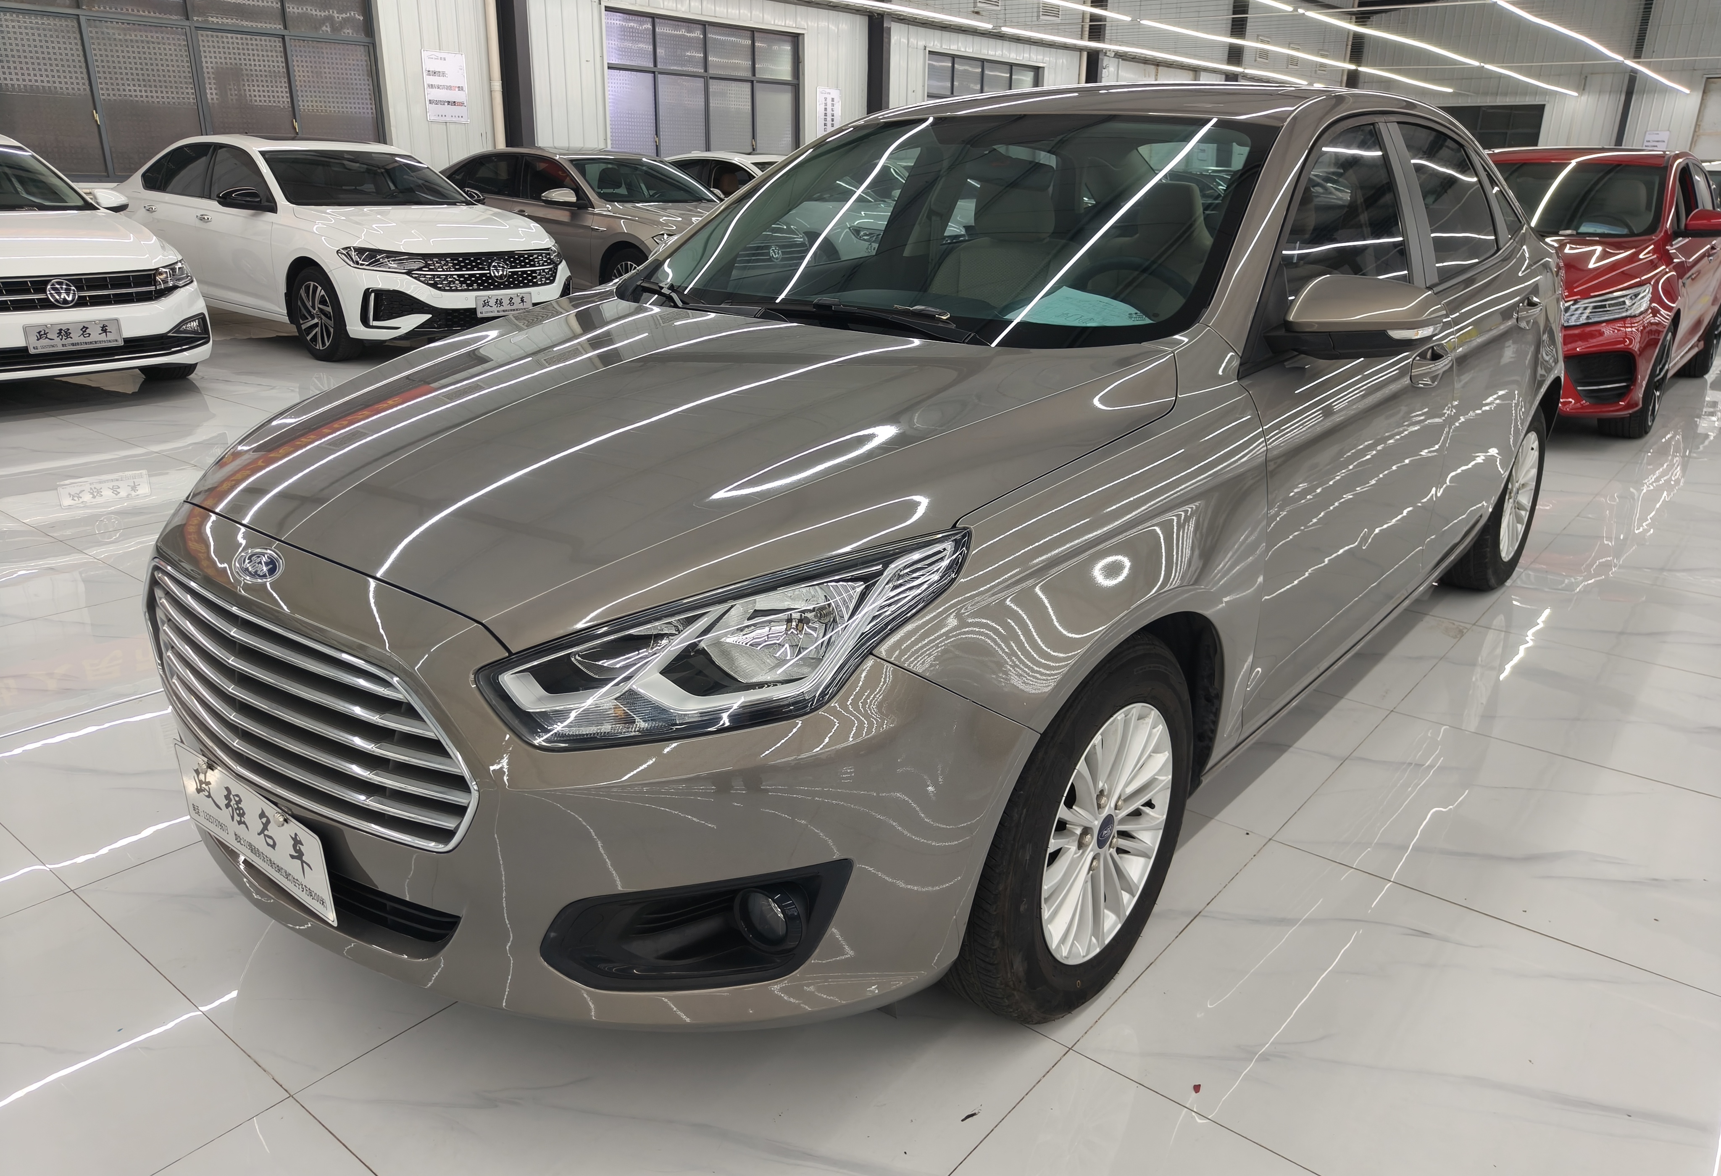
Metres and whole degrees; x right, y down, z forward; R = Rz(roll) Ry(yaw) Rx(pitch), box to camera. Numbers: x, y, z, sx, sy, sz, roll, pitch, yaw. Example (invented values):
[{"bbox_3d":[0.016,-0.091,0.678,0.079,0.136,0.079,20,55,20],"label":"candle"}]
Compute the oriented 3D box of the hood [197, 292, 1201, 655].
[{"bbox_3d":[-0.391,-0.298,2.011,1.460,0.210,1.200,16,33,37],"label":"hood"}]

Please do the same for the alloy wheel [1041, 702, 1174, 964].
[{"bbox_3d":[0.326,0.357,1.852,0.155,0.410,0.410,16,24,37],"label":"alloy wheel"}]

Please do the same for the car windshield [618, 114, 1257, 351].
[{"bbox_3d":[0.191,-0.812,2.577,1.450,0.110,0.870,16,51,37],"label":"car windshield"}]

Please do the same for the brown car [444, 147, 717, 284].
[{"bbox_3d":[-2.566,-3.511,11.684,4.720,1.465,1.810,16,24,37],"label":"brown car"}]

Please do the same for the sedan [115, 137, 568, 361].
[{"bbox_3d":[-4.233,-2.749,9.391,4.710,1.470,1.810,15,24,36],"label":"sedan"}]

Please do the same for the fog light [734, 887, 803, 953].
[{"bbox_3d":[-0.111,0.413,1.492,0.082,0.082,0.060,16,24,37],"label":"fog light"}]

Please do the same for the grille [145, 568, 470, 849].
[{"bbox_3d":[-0.813,0.129,1.620,0.920,0.250,0.110,16,24,37],"label":"grille"}]

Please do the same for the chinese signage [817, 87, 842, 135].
[{"bbox_3d":[-0.457,-7.065,17.791,0.020,0.715,0.510,15,24,36],"label":"chinese signage"}]

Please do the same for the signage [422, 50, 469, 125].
[{"bbox_3d":[-4.521,-5.479,13.068,0.020,0.715,0.510,15,24,36],"label":"signage"}]

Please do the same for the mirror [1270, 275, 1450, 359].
[{"bbox_3d":[0.789,-0.436,1.897,0.220,0.145,0.190,16,24,37],"label":"mirror"}]

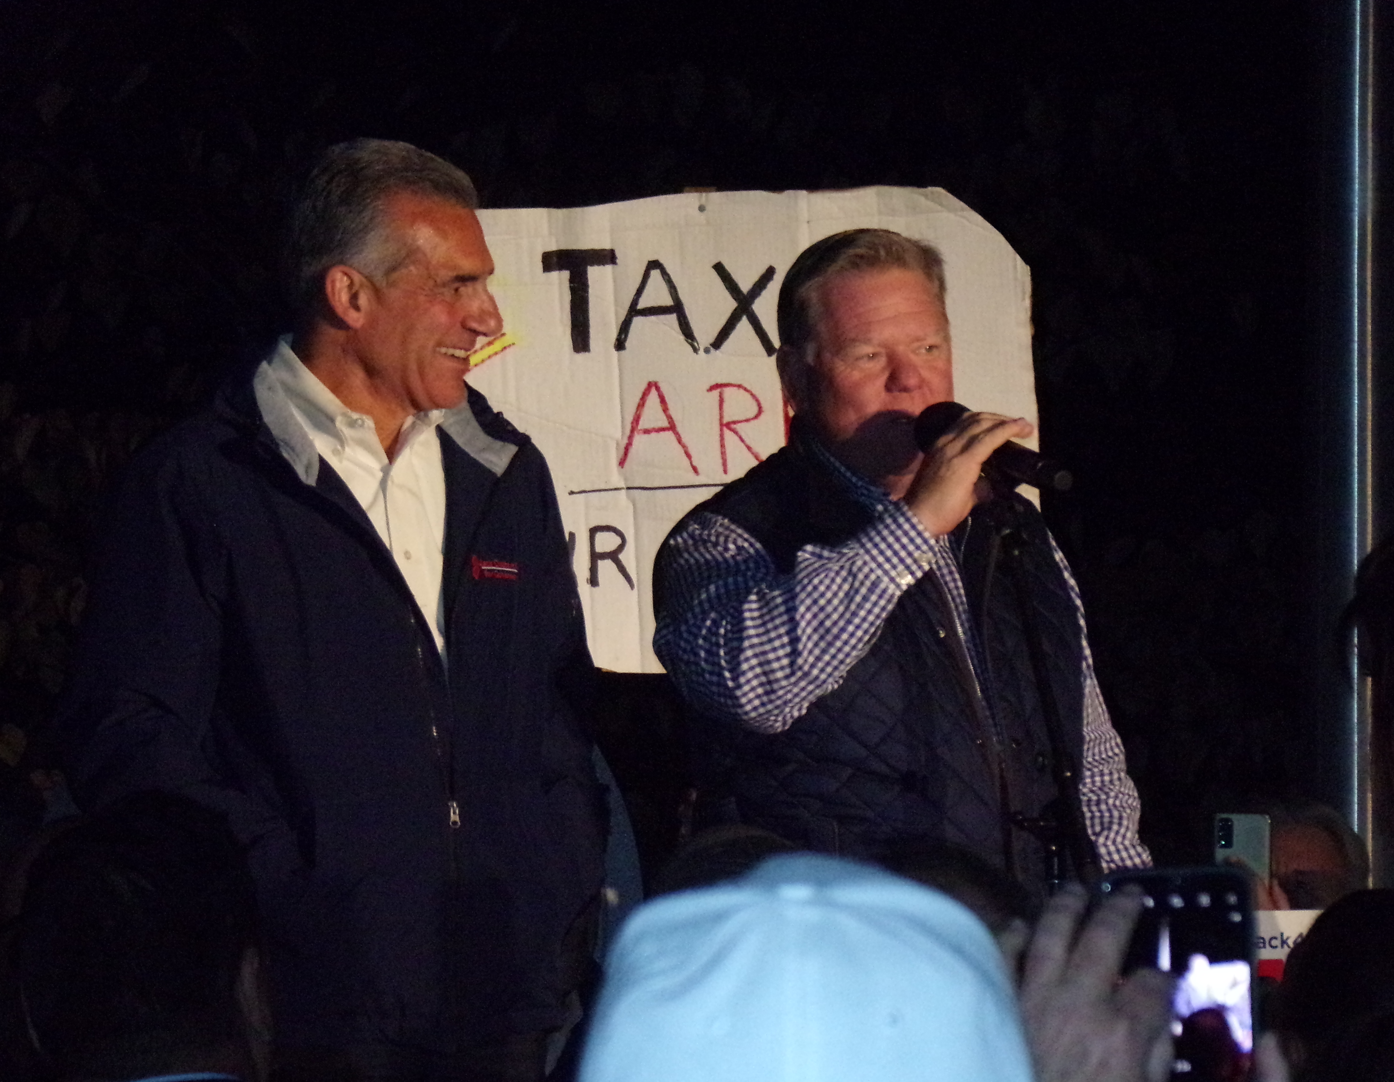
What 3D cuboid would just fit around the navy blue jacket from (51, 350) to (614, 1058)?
[{"bbox_3d":[-0.340,0.142,7.800,0.570,0.670,0.360,0,-1,-35],"label":"navy blue jacket"}]

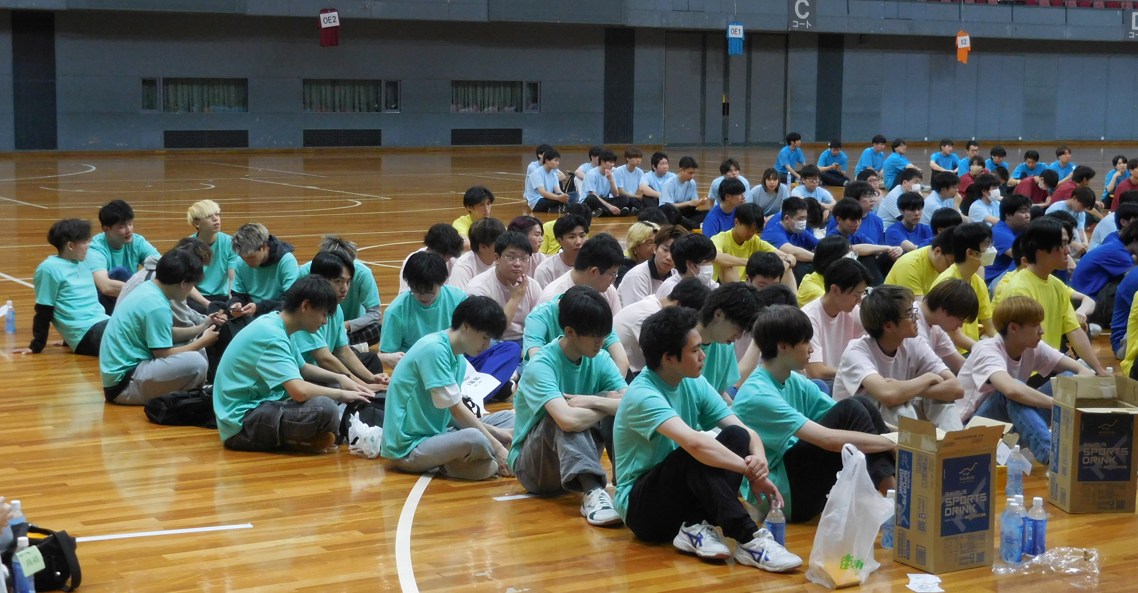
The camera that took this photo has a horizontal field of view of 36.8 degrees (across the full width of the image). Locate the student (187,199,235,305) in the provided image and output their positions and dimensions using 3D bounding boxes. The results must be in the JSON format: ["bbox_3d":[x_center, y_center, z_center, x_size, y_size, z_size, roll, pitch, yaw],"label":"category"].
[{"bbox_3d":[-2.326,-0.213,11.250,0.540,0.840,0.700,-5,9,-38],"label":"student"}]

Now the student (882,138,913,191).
[{"bbox_3d":[5.315,-2.076,27.000,0.780,0.830,0.520,3,8,18],"label":"student"}]

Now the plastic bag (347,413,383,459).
[{"bbox_3d":[-0.905,0.616,7.620,0.155,0.185,0.140,-1,7,-10],"label":"plastic bag"}]

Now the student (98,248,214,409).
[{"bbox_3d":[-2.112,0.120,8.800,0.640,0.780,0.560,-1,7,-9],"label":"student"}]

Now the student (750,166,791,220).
[{"bbox_3d":[2.120,-0.955,18.000,0.520,0.780,0.720,0,7,-2],"label":"student"}]

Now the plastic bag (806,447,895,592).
[{"bbox_3d":[0.944,0.738,5.770,0.270,0.440,0.190,0,7,-8],"label":"plastic bag"}]

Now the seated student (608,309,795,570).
[{"bbox_3d":[0.499,0.479,6.313,0.820,0.860,0.510,7,9,41],"label":"seated student"}]

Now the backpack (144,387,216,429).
[{"bbox_3d":[-1.832,0.541,8.280,0.440,0.150,0.270,2,7,8],"label":"backpack"}]

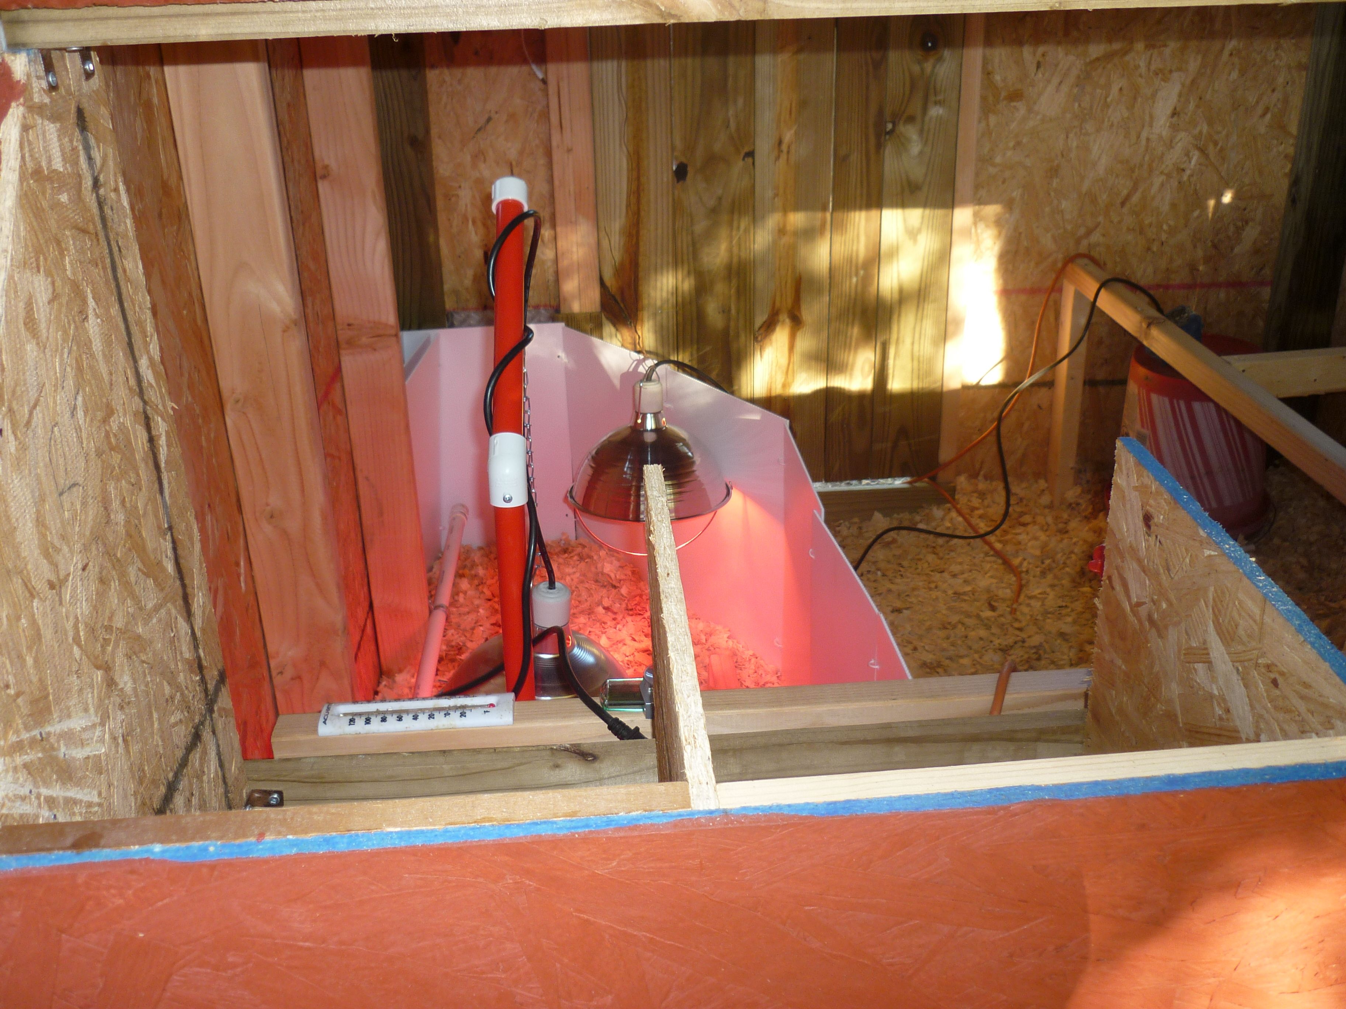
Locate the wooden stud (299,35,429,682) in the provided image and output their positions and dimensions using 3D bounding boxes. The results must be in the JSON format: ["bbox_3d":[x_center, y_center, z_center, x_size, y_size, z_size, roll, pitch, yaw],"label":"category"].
[{"bbox_3d":[-0.418,-0.226,1.787,0.089,1.070,0.038,-3,23,-3],"label":"wooden stud"}]

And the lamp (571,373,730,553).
[{"bbox_3d":[-0.031,-0.048,1.671,0.218,0.252,0.218,-3,23,-3],"label":"lamp"}]

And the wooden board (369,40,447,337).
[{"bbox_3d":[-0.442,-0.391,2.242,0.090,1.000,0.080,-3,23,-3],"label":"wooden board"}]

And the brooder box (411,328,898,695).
[{"bbox_3d":[-0.106,0.120,1.776,0.550,0.445,1.250,-3,23,-3],"label":"brooder box"}]

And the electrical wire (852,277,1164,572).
[{"bbox_3d":[0.577,-0.155,2.258,0.535,0.493,0.210,-3,23,-3],"label":"electrical wire"}]

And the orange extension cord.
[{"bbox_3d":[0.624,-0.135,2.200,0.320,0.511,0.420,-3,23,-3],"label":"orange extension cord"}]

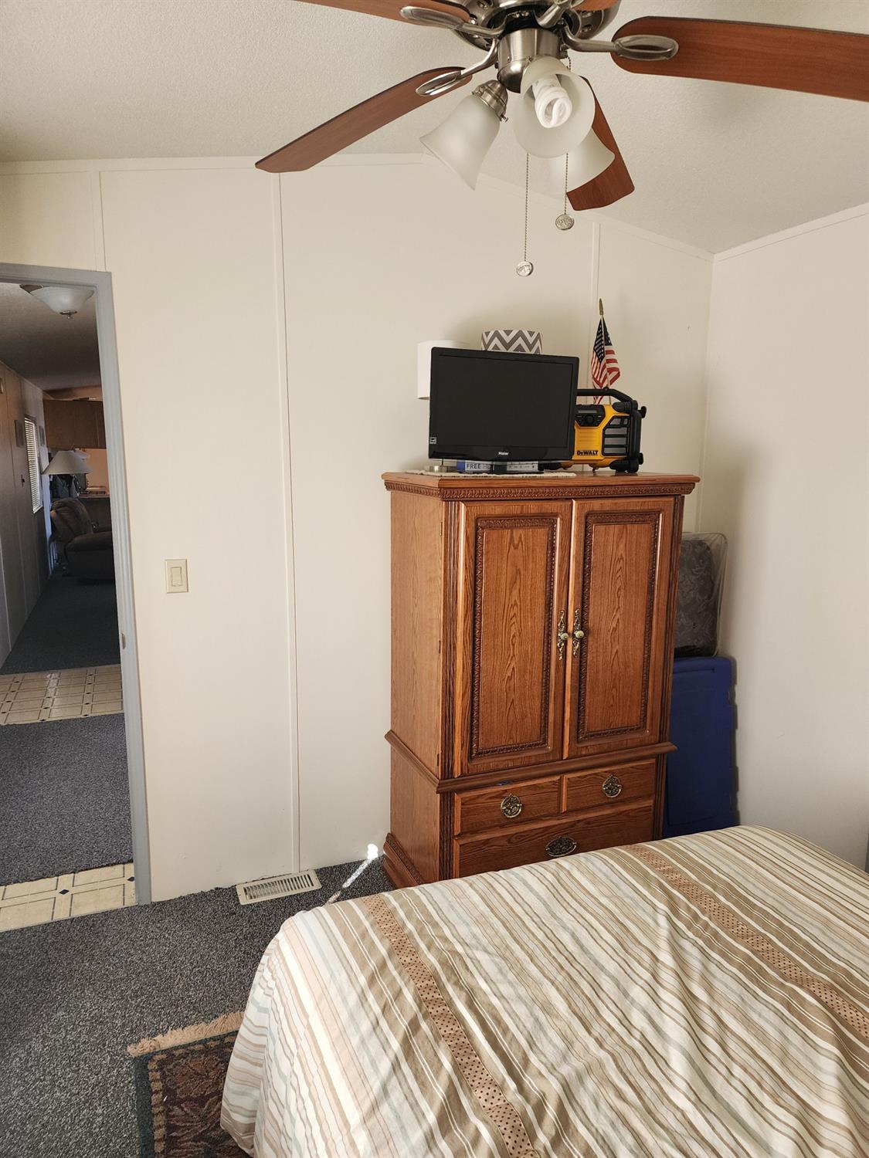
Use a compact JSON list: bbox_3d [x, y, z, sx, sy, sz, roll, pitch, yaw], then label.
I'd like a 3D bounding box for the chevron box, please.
[{"bbox_3d":[0.271,-0.785,2.716,0.213,0.170,0.213,-4,11,-21],"label":"chevron box"}]

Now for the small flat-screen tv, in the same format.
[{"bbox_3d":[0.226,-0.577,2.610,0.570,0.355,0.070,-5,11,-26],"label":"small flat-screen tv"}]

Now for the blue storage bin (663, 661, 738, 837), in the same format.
[{"bbox_3d":[0.941,0.686,3.195,0.440,0.750,0.380,-4,11,-21],"label":"blue storage bin"}]

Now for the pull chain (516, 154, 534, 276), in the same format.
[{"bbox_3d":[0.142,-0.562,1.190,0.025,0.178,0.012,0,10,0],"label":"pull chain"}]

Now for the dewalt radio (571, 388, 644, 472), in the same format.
[{"bbox_3d":[0.562,-0.540,2.805,0.385,0.303,0.210,1,10,3],"label":"dewalt radio"}]

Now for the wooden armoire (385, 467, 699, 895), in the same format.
[{"bbox_3d":[0.353,0.379,2.768,0.961,1.497,0.523,-4,11,-21],"label":"wooden armoire"}]

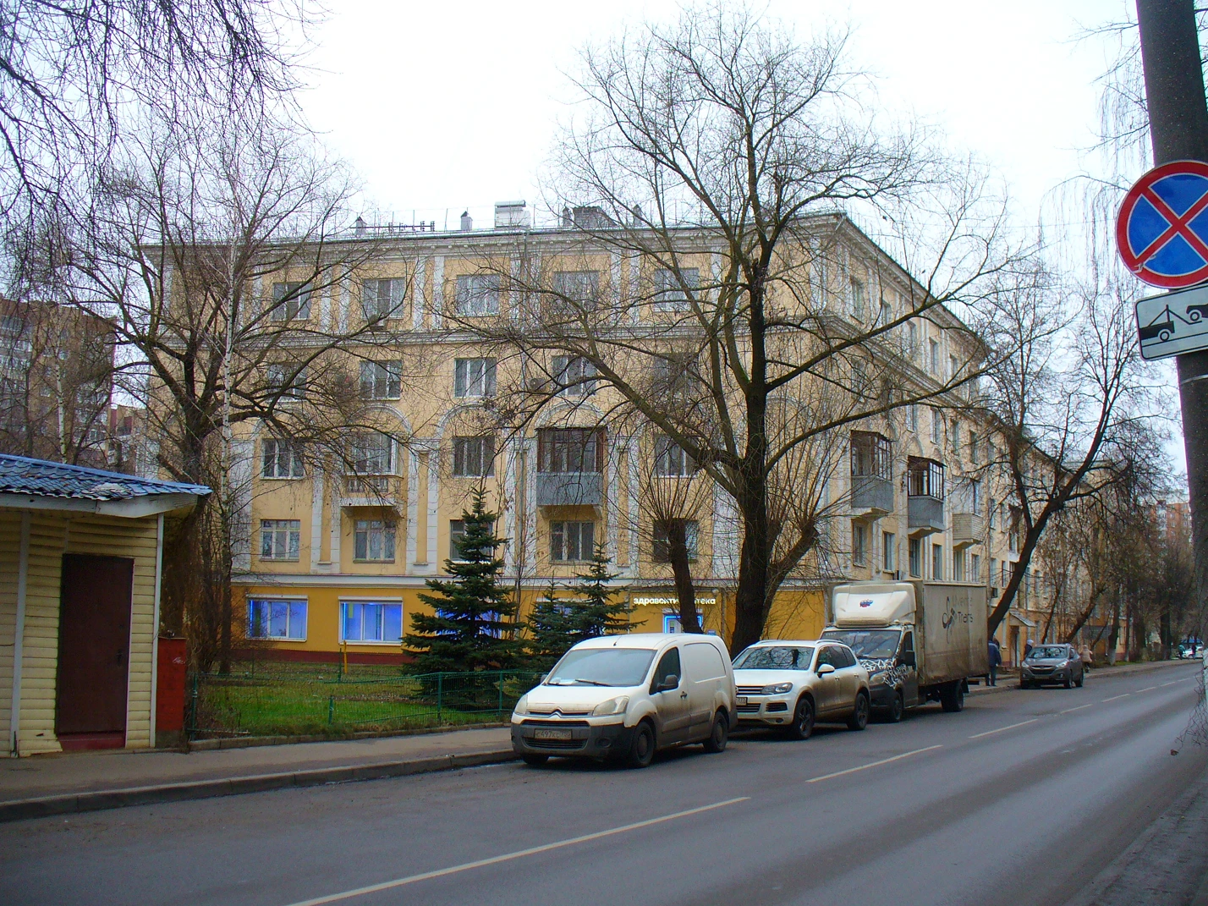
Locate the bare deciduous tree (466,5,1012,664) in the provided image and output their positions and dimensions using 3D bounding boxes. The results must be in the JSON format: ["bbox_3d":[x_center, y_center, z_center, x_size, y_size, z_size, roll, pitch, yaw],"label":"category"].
[{"bbox_3d":[3.633,-3.104,34.766,14.800,18.940,13.000,0,-8,6],"label":"bare deciduous tree"}]

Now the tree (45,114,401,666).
[{"bbox_3d":[-12.353,-2.189,43.180,11.600,18.760,10.500,3,-8,-16],"label":"tree"}]

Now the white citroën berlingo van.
[{"bbox_3d":[0.360,3.500,18.800,1.820,1.810,4.390,-3,-9,28],"label":"white citroën berlingo van"}]

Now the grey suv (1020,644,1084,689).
[{"bbox_3d":[17.700,8.420,51.000,1.830,1.660,4.420,-3,-9,29],"label":"grey suv"}]

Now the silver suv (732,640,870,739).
[{"bbox_3d":[3.500,4.410,24.500,1.940,1.720,4.790,-3,-9,29],"label":"silver suv"}]

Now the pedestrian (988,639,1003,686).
[{"bbox_3d":[13.921,7.420,45.951,0.550,1.760,0.420,-7,-11,44],"label":"pedestrian"}]

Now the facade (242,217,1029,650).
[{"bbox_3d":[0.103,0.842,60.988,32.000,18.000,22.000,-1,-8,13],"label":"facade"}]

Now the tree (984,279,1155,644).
[{"bbox_3d":[20.774,0.693,58.008,8.100,18.430,7.800,-2,-8,20],"label":"tree"}]

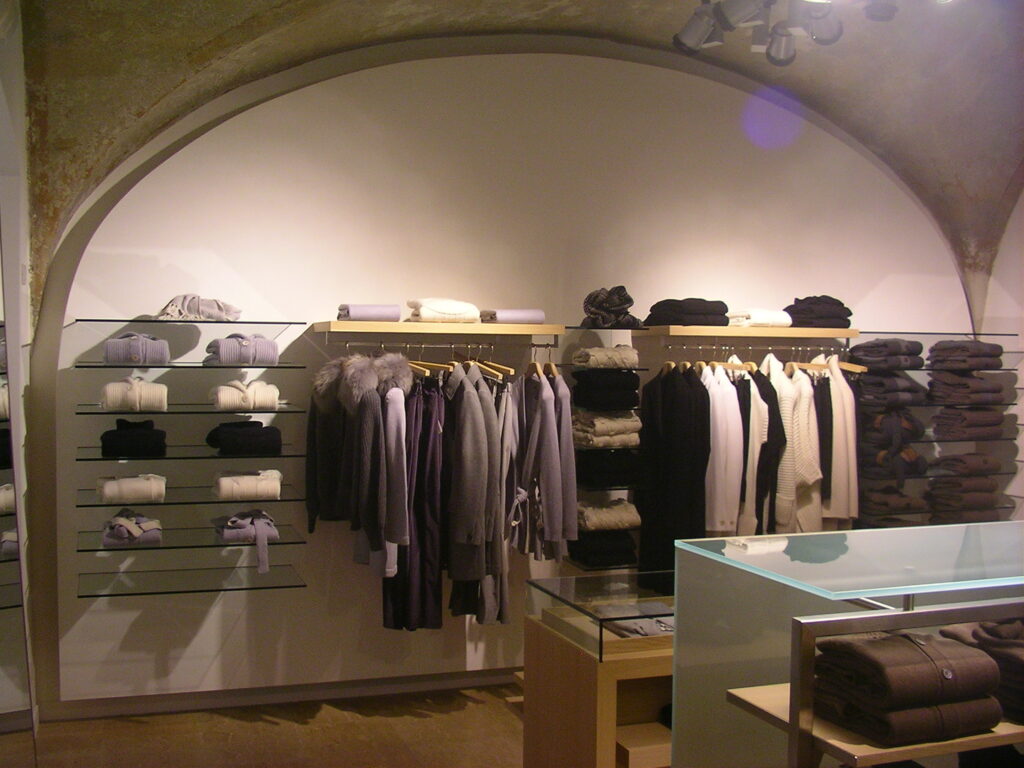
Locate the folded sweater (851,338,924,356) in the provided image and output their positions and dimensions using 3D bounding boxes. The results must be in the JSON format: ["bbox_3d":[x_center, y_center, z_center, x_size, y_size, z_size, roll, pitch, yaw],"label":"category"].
[{"bbox_3d":[1.836,-0.181,5.529,0.230,0.081,0.280,0,3,-20],"label":"folded sweater"}]

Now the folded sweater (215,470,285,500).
[{"bbox_3d":[-1.100,0.413,4.674,0.246,0.089,0.276,0,3,-19],"label":"folded sweater"}]

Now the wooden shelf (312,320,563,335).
[{"bbox_3d":[-0.316,-0.245,4.884,1.020,0.041,0.406,0,3,-19],"label":"wooden shelf"}]

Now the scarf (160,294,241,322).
[{"bbox_3d":[-1.279,-0.312,4.621,0.310,0.107,0.249,0,3,-19],"label":"scarf"}]

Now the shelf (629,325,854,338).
[{"bbox_3d":[1.120,-0.248,5.441,1.002,0.042,0.431,0,3,-19],"label":"shelf"}]

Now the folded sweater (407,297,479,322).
[{"bbox_3d":[-0.304,-0.316,4.905,0.267,0.100,0.267,0,3,-19],"label":"folded sweater"}]

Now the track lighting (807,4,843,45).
[{"bbox_3d":[1.013,-1.169,3.650,0.110,0.115,0.150,3,-13,29],"label":"track lighting"}]

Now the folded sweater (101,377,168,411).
[{"bbox_3d":[-1.435,0.034,4.261,0.230,0.115,0.270,0,3,-23],"label":"folded sweater"}]

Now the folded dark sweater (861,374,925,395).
[{"bbox_3d":[1.910,-0.002,5.713,0.226,0.080,0.270,0,2,-19],"label":"folded dark sweater"}]

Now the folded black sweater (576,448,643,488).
[{"bbox_3d":[0.422,0.372,5.063,0.240,0.157,0.265,0,3,-20],"label":"folded black sweater"}]

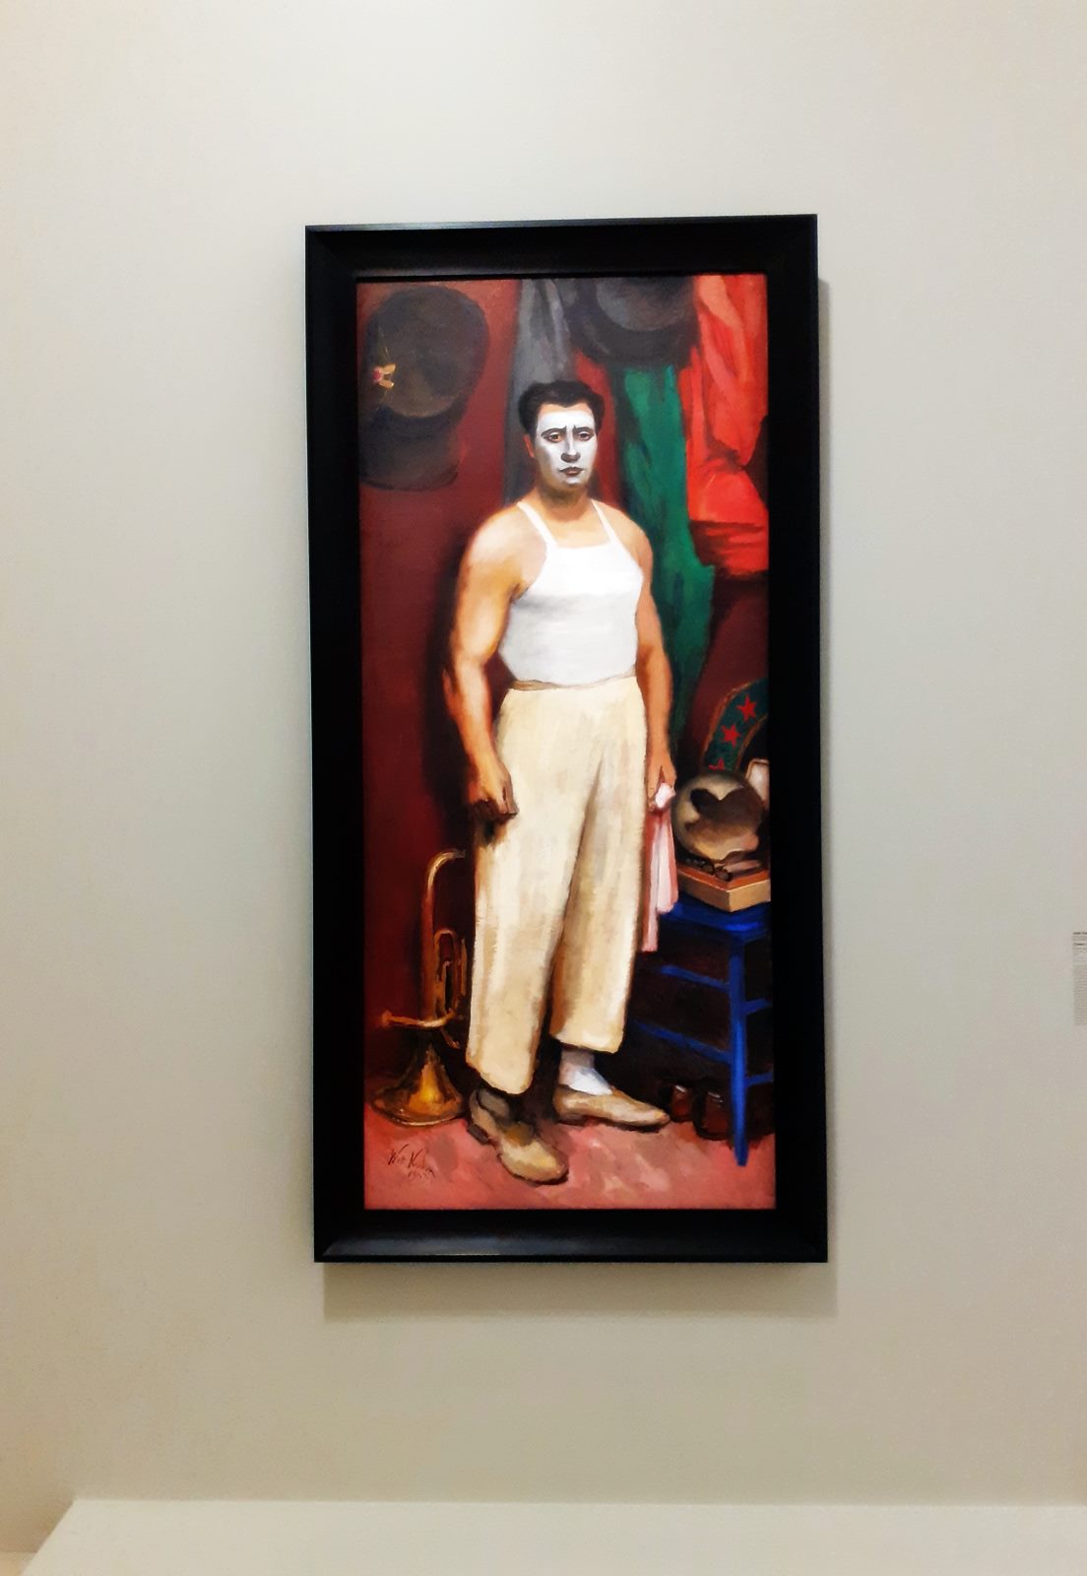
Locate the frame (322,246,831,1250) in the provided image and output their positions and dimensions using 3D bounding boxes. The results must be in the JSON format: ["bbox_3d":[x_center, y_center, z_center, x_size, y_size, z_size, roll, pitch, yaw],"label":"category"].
[{"bbox_3d":[0.043,-0.091,2.407,0.990,2.013,0.070,-1,0,2],"label":"frame"}]

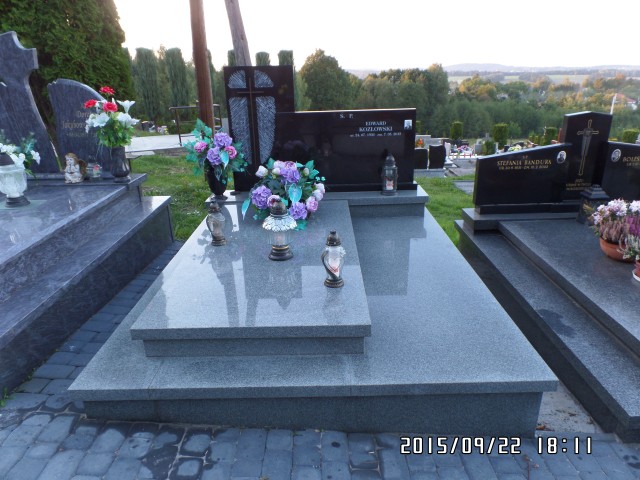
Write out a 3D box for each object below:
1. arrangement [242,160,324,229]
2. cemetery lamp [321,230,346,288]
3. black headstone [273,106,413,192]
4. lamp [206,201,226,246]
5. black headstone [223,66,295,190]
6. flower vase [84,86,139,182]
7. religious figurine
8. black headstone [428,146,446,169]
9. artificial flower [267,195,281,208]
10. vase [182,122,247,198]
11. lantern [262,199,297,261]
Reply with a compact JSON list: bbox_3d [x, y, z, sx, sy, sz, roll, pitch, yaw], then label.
[{"bbox_3d":[-0.275,-0.372,3.198,0.600,0.450,0.460,-1,21,1],"label":"arrangement"},{"bbox_3d":[0.073,0.090,2.189,0.126,0.298,0.120,-1,21,1],"label":"cemetery lamp"},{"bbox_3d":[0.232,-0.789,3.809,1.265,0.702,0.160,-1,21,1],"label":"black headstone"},{"bbox_3d":[-0.672,-0.112,2.774,0.121,0.288,0.115,-1,21,1],"label":"lamp"},{"bbox_3d":[-0.475,-0.917,3.583,0.548,1.008,0.099,-1,22,1],"label":"black headstone"},{"bbox_3d":[-1.828,-0.917,3.731,0.400,0.820,0.360,-1,21,1],"label":"flower vase"},{"bbox_3d":[-2.238,-0.661,3.863,0.155,0.270,0.150,-1,21,1],"label":"religious figurine"},{"bbox_3d":[2.770,-1.964,10.000,0.400,0.580,0.100,-1,21,1],"label":"black headstone"},{"bbox_3d":[-0.333,-0.277,3.061,0.095,0.090,0.080,6,23,18],"label":"artificial flower"},{"bbox_3d":[-0.902,-0.682,3.673,0.500,0.650,0.400,-1,21,1],"label":"vase"},{"bbox_3d":[-0.243,-0.068,2.536,0.206,0.357,0.206,-1,21,1],"label":"lantern"}]

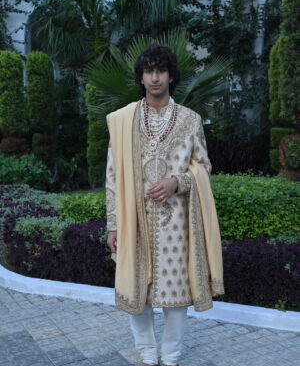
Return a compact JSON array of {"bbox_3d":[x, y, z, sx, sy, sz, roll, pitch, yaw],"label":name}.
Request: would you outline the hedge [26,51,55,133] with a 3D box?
[{"bbox_3d":[-2.036,-1.675,9.066,0.521,1.539,0.530,-1,7,-12],"label":"hedge"}]

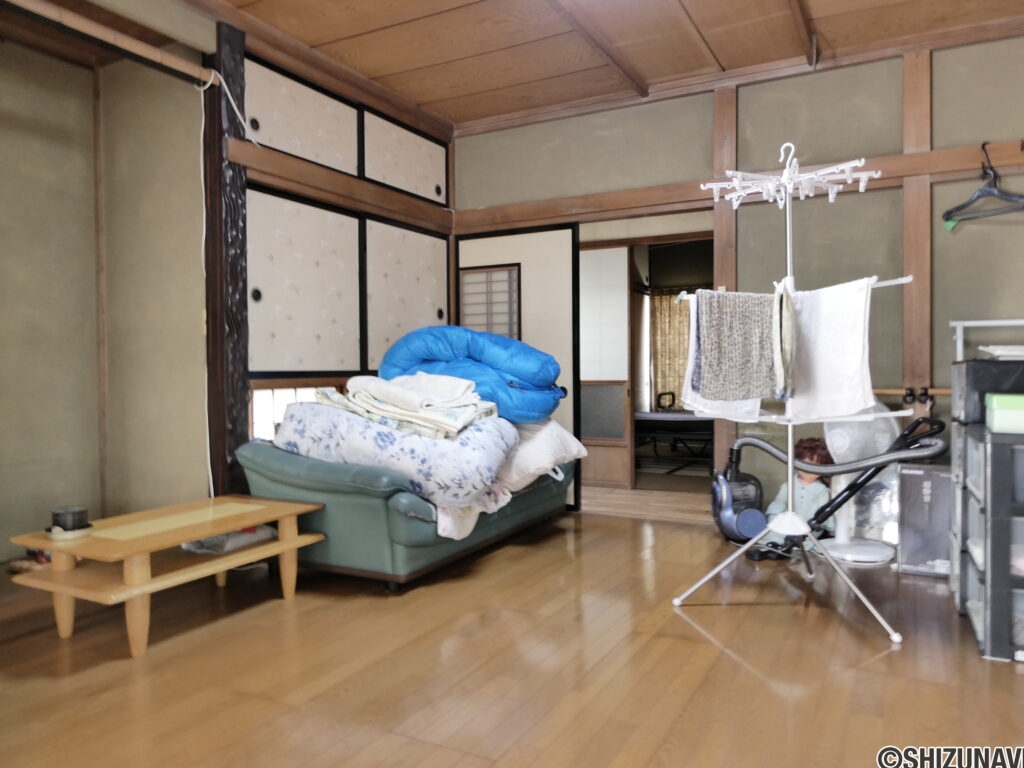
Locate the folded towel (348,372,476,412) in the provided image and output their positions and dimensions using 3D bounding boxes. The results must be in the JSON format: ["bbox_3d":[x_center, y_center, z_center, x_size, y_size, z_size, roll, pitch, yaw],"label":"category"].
[{"bbox_3d":[-0.472,0.021,3.295,0.515,0.138,0.368,1,2,29],"label":"folded towel"}]

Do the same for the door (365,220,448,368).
[{"bbox_3d":[-0.636,-0.514,4.352,0.028,0.903,0.914,1,2,29],"label":"door"}]

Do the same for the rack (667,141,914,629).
[{"bbox_3d":[1.050,-0.034,2.712,0.856,1.734,0.800,1,2,29],"label":"rack"}]

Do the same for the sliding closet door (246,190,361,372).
[{"bbox_3d":[-1.028,-0.490,3.631,0.028,0.903,0.862,1,2,29],"label":"sliding closet door"}]

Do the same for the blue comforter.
[{"bbox_3d":[-0.191,-0.065,3.810,0.754,0.478,0.626,1,2,29],"label":"blue comforter"}]

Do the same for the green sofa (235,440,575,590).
[{"bbox_3d":[-0.422,0.501,3.693,0.929,0.626,1.674,1,2,29],"label":"green sofa"}]

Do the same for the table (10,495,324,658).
[{"bbox_3d":[-1.209,0.675,2.610,0.547,0.354,0.879,1,2,29],"label":"table"}]

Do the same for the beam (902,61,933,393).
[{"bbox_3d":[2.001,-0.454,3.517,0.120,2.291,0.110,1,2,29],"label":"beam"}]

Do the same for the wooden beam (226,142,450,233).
[{"bbox_3d":[-0.843,-1.040,3.938,0.078,0.156,1.794,1,2,29],"label":"wooden beam"}]

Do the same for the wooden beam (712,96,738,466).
[{"bbox_3d":[1.191,-0.406,3.959,0.120,2.401,0.110,1,2,29],"label":"wooden beam"}]

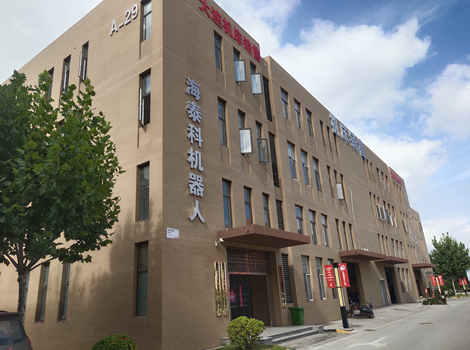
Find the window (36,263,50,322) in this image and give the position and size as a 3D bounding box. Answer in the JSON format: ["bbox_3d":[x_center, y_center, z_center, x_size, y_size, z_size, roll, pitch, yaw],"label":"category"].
[{"bbox_3d":[-9.844,6.059,20.325,0.736,2.898,0.120,-16,-22,32],"label":"window"}]

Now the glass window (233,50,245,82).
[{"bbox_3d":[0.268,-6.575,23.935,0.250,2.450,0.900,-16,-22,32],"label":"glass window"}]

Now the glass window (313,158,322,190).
[{"bbox_3d":[6.490,0.020,30.961,0.180,2.800,1.200,-16,-22,32],"label":"glass window"}]

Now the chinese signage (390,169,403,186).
[{"bbox_3d":[24.962,0.550,60.469,0.150,1.075,6.832,-16,-22,31],"label":"chinese signage"}]

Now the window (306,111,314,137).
[{"bbox_3d":[6.492,-4.425,33.893,0.120,2.346,1.196,-16,-22,32],"label":"window"}]

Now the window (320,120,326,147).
[{"bbox_3d":[7.682,-3.543,34.370,0.180,2.400,0.800,-16,-22,32],"label":"window"}]

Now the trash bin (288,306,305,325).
[{"bbox_3d":[3.584,8.216,22.890,0.700,1.000,0.580,-16,-22,32],"label":"trash bin"}]

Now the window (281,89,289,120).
[{"bbox_3d":[3.910,-5.447,30.371,0.120,2.369,1.242,-16,-22,32],"label":"window"}]

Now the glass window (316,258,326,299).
[{"bbox_3d":[6.100,7.384,27.993,0.150,2.912,1.266,-16,-22,31],"label":"glass window"}]

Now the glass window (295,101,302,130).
[{"bbox_3d":[4.956,-4.625,30.606,0.180,2.450,1.200,-16,-22,32],"label":"glass window"}]

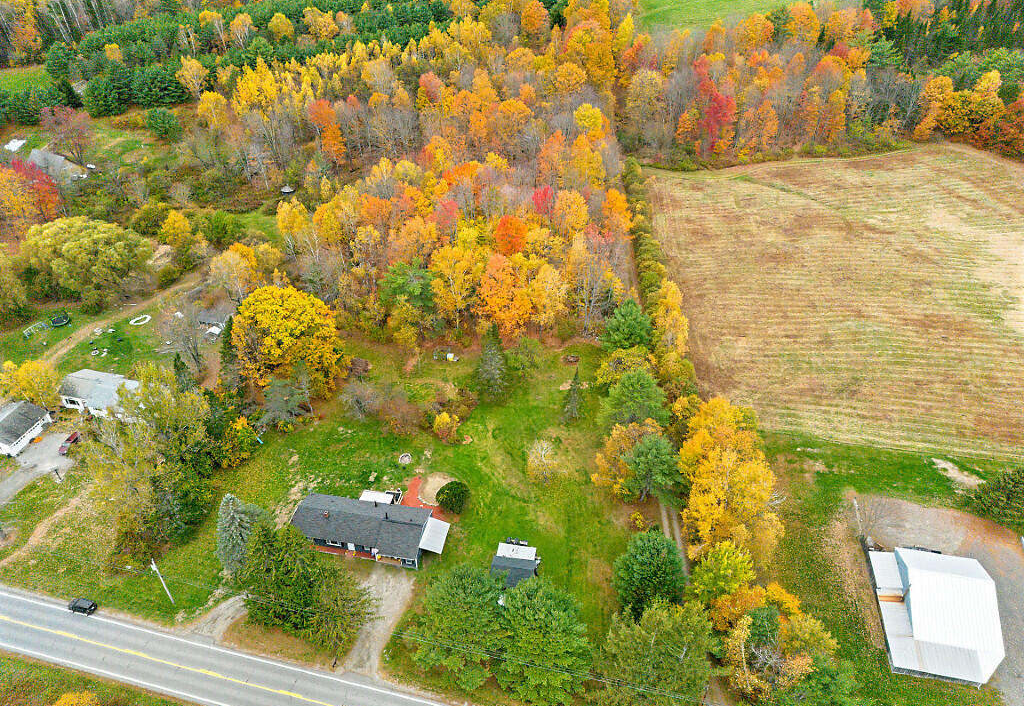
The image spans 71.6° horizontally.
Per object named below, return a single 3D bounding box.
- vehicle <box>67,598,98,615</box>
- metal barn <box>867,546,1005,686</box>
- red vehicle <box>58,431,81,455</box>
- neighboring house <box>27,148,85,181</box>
[{"bbox_3d":[-65.136,38.616,107.884,4.200,1.680,1.800,9,39,11],"label":"vehicle"},{"bbox_3d":[62.871,37.450,104.814,14.100,7.320,19.980,8,39,10],"label":"metal barn"},{"bbox_3d":[-85.600,17.448,137.560,1.850,1.700,4.700,4,37,5],"label":"red vehicle"},{"bbox_3d":[-149.500,-61.400,231.500,16.500,7.000,8.800,20,42,23],"label":"neighboring house"}]

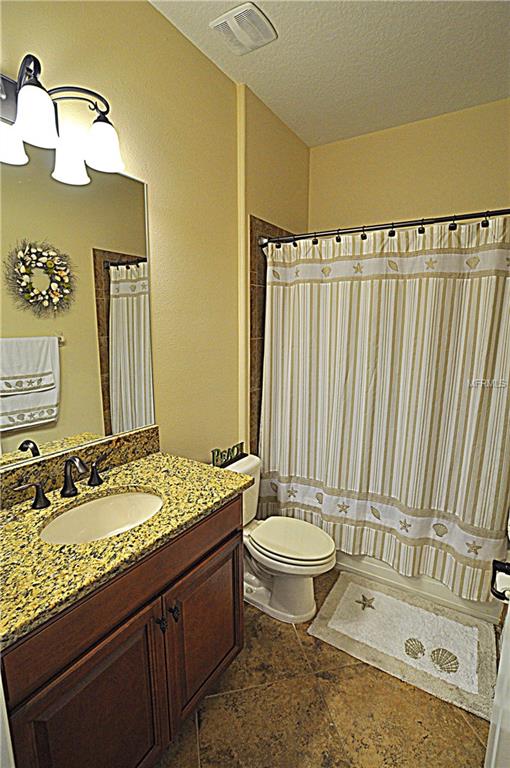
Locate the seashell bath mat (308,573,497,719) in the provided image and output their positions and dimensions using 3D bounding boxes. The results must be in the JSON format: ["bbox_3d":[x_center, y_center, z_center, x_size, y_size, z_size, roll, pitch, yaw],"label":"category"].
[{"bbox_3d":[0.700,1.190,1.633,0.745,0.020,0.485,6,10,33],"label":"seashell bath mat"}]

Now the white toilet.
[{"bbox_3d":[0.064,0.803,1.791,0.730,0.730,0.420,6,10,33],"label":"white toilet"}]

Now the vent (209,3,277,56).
[{"bbox_3d":[-0.049,-1.598,1.564,0.240,0.035,0.231,6,10,33],"label":"vent"}]

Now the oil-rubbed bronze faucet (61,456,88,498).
[{"bbox_3d":[-0.637,0.328,1.212,0.155,0.147,0.058,6,10,33],"label":"oil-rubbed bronze faucet"}]

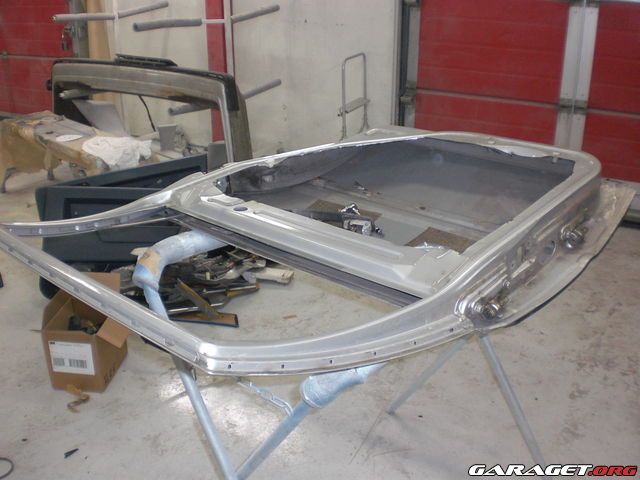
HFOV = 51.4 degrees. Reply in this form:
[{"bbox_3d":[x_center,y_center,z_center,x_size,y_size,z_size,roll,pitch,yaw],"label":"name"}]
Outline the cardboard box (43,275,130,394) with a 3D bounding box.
[{"bbox_3d":[-0.866,0.358,2.534,0.241,0.329,0.267,1,23,4],"label":"cardboard box"}]

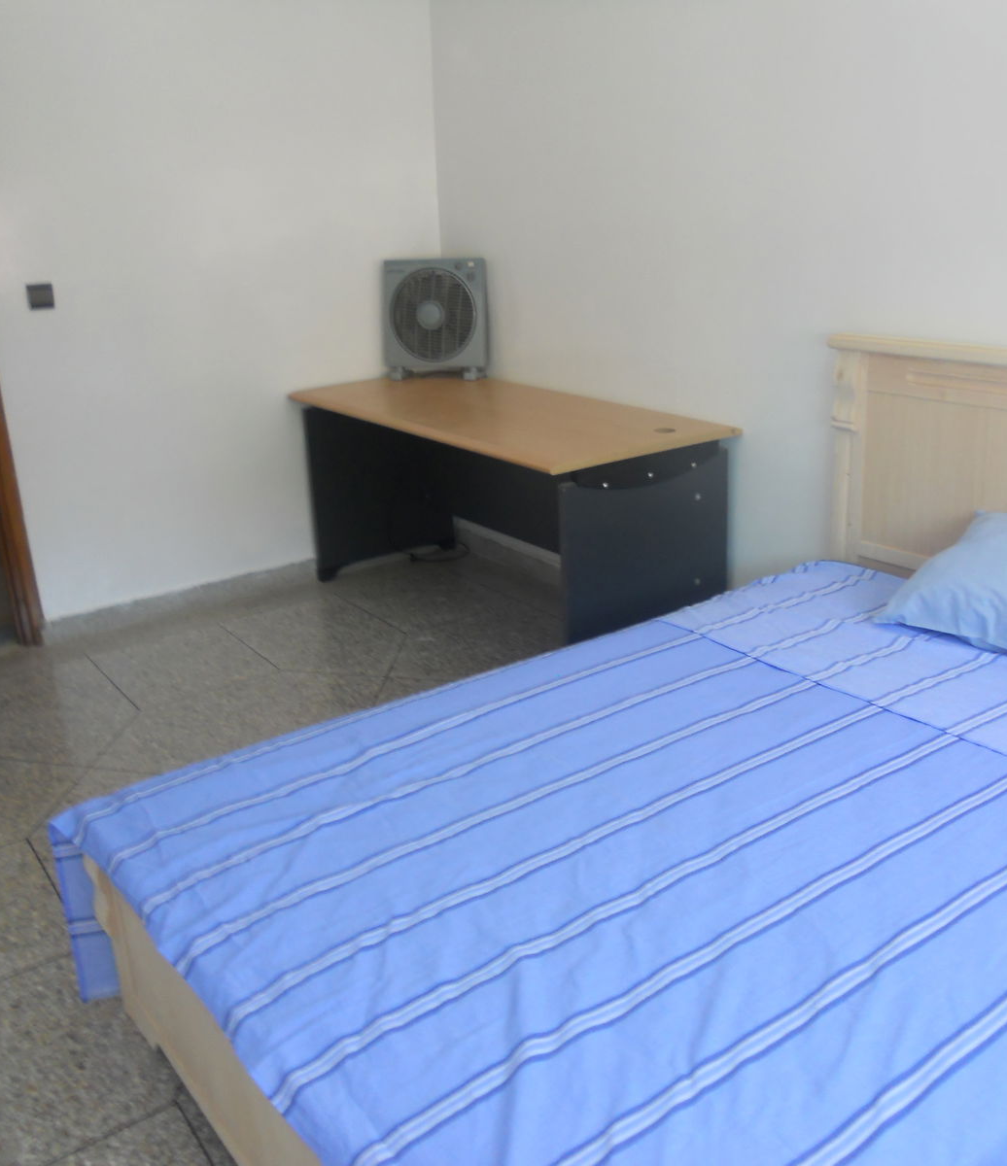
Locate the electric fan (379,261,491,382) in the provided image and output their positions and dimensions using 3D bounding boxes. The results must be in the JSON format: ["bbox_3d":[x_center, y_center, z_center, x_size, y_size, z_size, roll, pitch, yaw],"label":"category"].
[{"bbox_3d":[-0.244,-0.991,4.548,0.400,0.445,0.140,2,19,13],"label":"electric fan"}]

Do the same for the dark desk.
[{"bbox_3d":[-0.035,-0.229,4.135,0.699,0.747,1.626,-15,22,-32],"label":"dark desk"}]

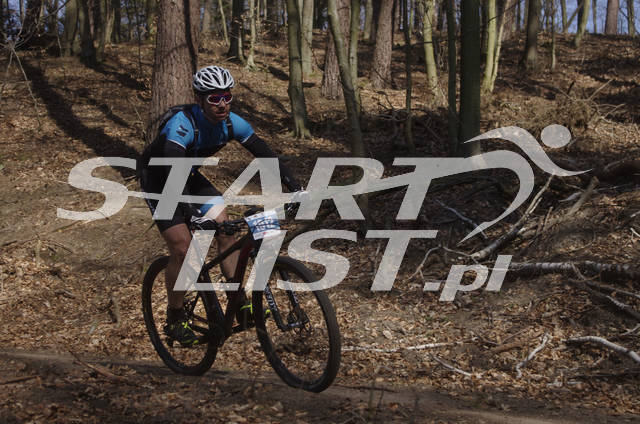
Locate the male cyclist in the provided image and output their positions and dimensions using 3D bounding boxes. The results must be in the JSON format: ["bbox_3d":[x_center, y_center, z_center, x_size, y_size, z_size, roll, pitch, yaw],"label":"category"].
[{"bbox_3d":[-0.625,-0.016,6.345,0.720,1.500,1.000,-11,6,-40],"label":"male cyclist"}]

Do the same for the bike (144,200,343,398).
[{"bbox_3d":[-0.505,0.476,6.312,0.700,1.000,1.820,-14,7,-40],"label":"bike"}]

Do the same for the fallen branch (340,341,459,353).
[{"bbox_3d":[0.508,0.862,7.250,0.760,0.040,0.090,-3,2,-2],"label":"fallen branch"}]

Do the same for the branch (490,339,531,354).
[{"bbox_3d":[1.191,0.844,7.100,0.270,0.045,0.055,-7,5,-19],"label":"branch"}]

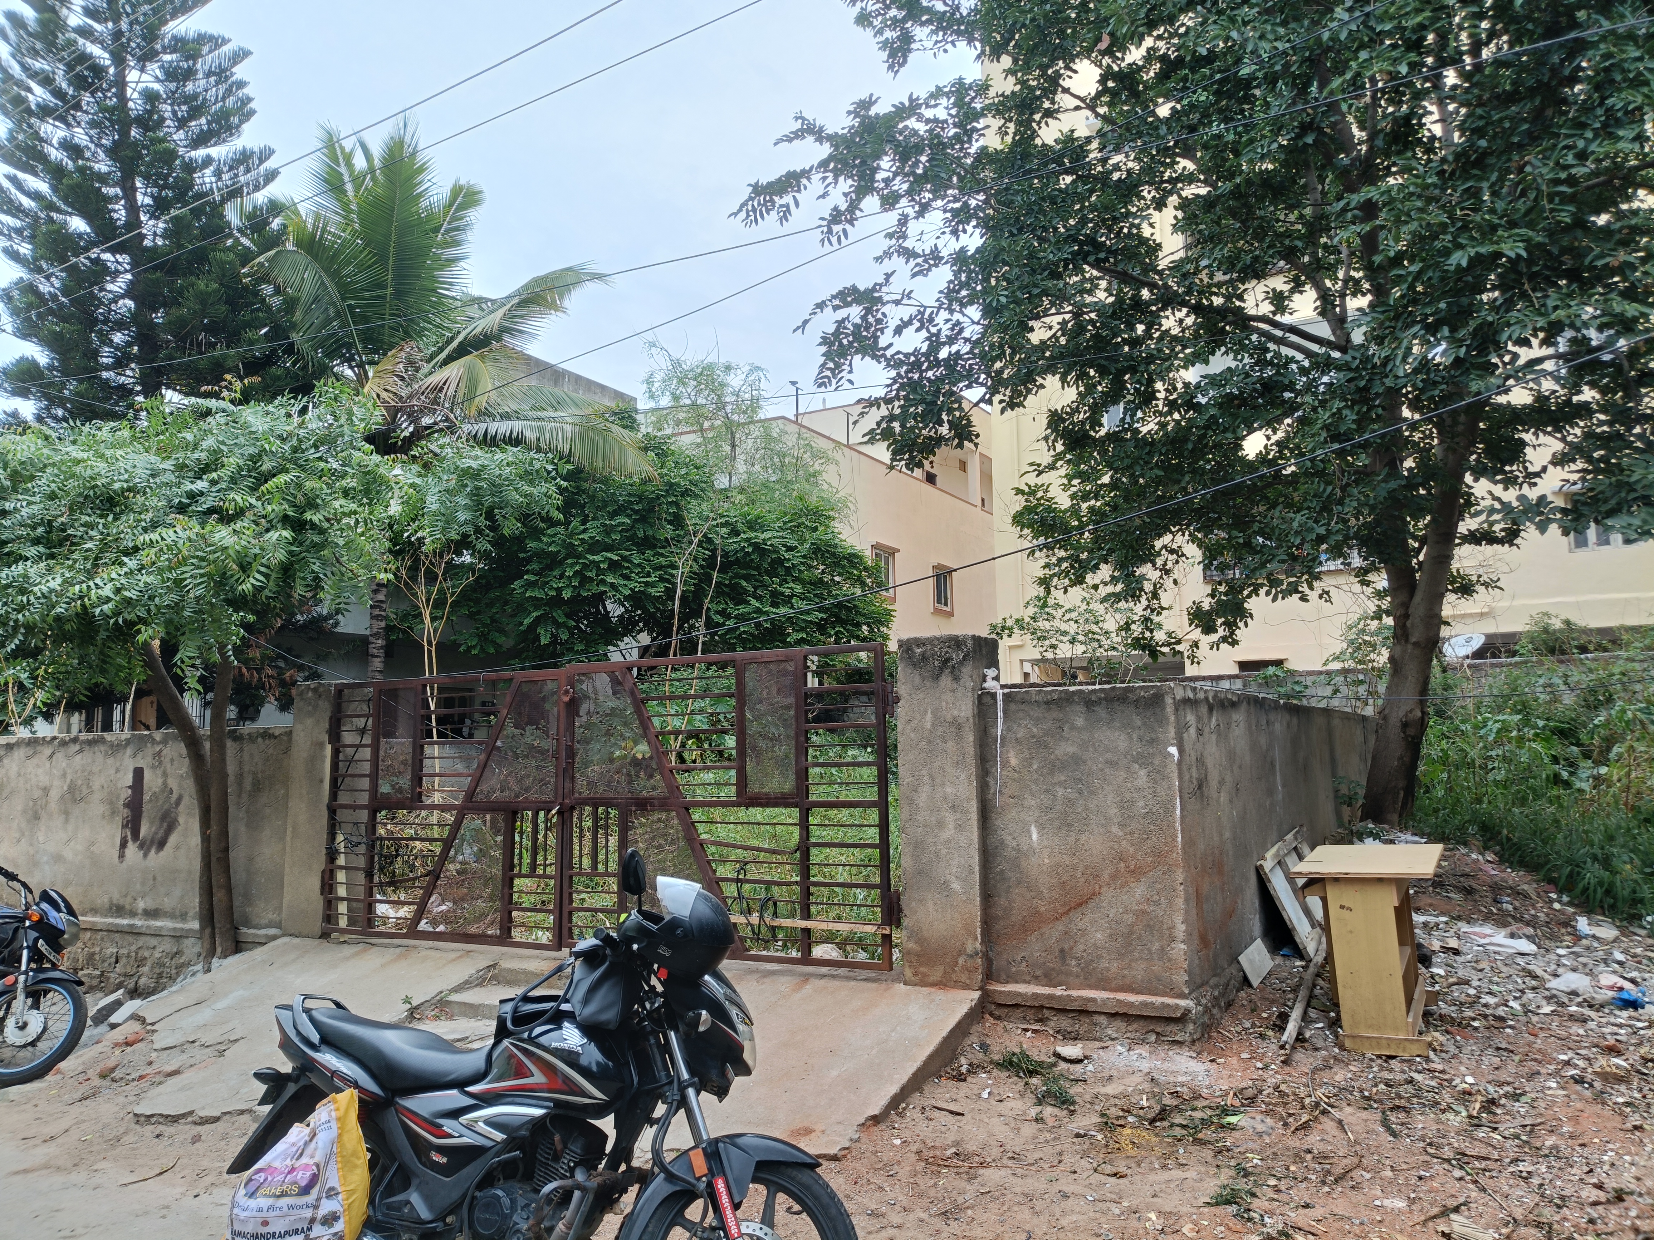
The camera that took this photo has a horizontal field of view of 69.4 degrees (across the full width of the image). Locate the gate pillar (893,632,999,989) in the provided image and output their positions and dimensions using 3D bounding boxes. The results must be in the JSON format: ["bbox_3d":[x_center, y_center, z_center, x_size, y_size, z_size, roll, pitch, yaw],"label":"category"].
[{"bbox_3d":[0.659,0.982,6.217,0.418,1.744,0.388,-5,-8,29],"label":"gate pillar"}]

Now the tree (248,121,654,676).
[{"bbox_3d":[-4.977,-1.752,15.317,5.200,9.500,5.000,-1,-7,0],"label":"tree"}]

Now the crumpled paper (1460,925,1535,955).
[{"bbox_3d":[3.737,1.780,6.650,0.400,0.090,0.330,-6,-5,29],"label":"crumpled paper"}]

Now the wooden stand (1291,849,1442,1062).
[{"bbox_3d":[2.525,1.476,5.470,0.563,0.755,0.896,-6,-5,29],"label":"wooden stand"}]

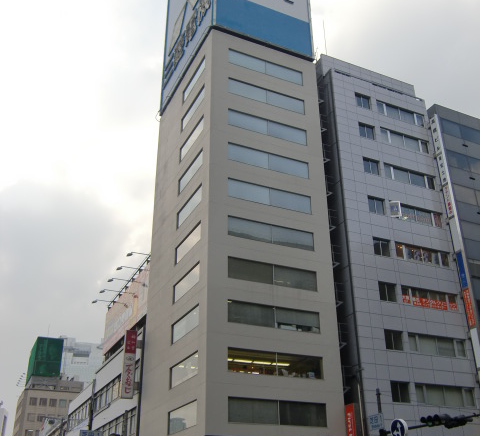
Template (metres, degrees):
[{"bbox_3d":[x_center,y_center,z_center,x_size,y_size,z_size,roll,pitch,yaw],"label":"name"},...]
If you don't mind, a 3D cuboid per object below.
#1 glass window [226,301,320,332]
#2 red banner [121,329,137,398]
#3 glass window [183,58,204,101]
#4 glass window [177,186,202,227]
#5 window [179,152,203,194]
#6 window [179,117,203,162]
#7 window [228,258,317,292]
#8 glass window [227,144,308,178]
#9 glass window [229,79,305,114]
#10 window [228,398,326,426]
[{"bbox_3d":[2.358,6.626,40.583,6.876,1.503,0.150,12,-29,-22],"label":"glass window"},{"bbox_3d":[-8.775,11.614,48.473,0.880,5.395,0.250,12,-30,-22],"label":"red banner"},{"bbox_3d":[-3.883,-11.586,51.742,0.150,1.352,5.288,12,-29,-22],"label":"glass window"},{"bbox_3d":[-3.675,-0.726,45.190,0.200,1.408,5.082,12,-30,-22],"label":"glass window"},{"bbox_3d":[-4.092,-3.795,51.235,0.150,1.473,5.593,11,-29,-22],"label":"window"},{"bbox_3d":[-4.119,-6.739,52.724,0.150,1.499,5.593,11,-29,-22],"label":"window"},{"bbox_3d":[2.461,4.224,45.287,7.414,1.600,0.150,11,-29,-22],"label":"window"},{"bbox_3d":[2.260,-4.257,46.156,6.876,1.430,0.150,12,-29,-22],"label":"glass window"},{"bbox_3d":[2.151,-9.479,48.007,6.735,1.461,0.200,12,-30,-22],"label":"glass window"},{"bbox_3d":[2.339,11.846,36.997,6.735,1.461,0.200,12,-30,-22],"label":"window"}]

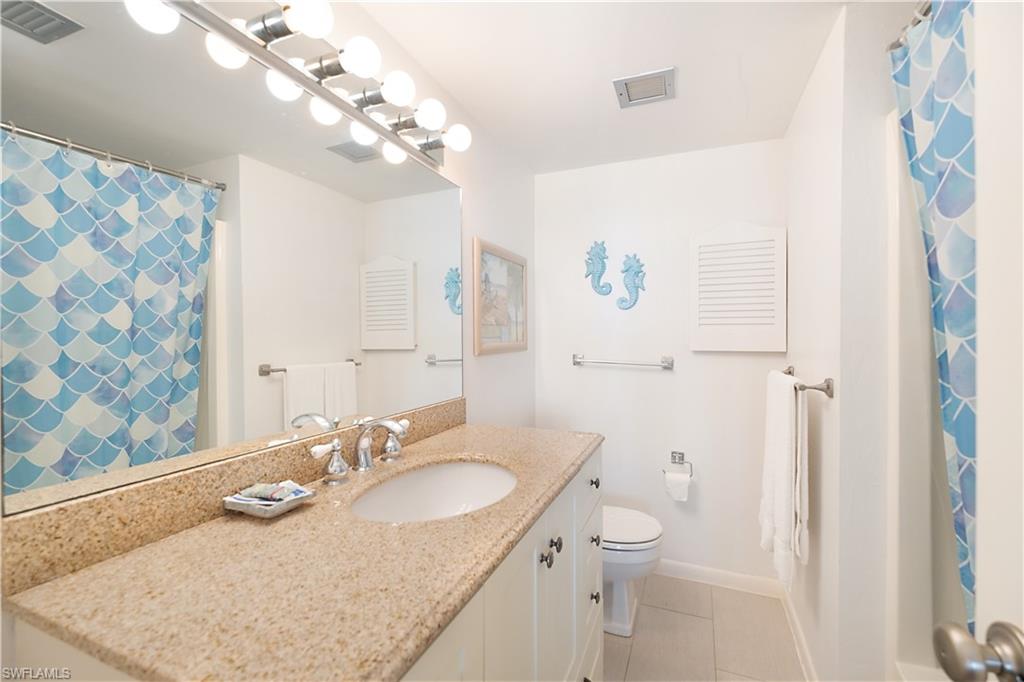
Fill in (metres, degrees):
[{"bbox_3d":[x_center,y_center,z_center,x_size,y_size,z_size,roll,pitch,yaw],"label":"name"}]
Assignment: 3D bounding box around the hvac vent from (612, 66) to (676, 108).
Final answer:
[{"bbox_3d":[0.500,-0.946,1.600,0.208,0.018,0.205,0,0,23],"label":"hvac vent"}]

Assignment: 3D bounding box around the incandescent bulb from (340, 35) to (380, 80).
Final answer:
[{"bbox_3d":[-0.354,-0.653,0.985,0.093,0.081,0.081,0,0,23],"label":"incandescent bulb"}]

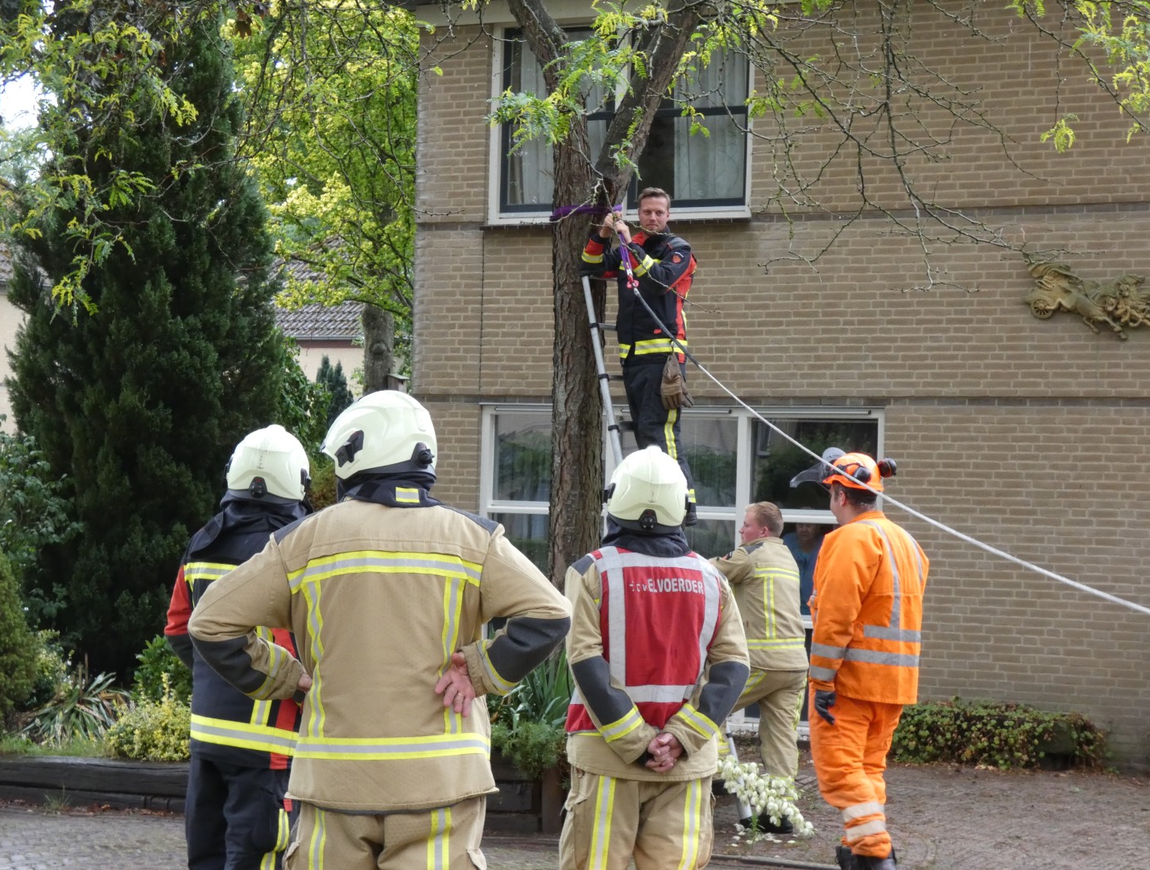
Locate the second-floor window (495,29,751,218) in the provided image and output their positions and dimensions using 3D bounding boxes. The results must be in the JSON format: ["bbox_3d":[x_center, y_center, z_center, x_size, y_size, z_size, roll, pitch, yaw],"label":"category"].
[{"bbox_3d":[0.336,-2.300,22.007,2.180,1.470,0.160,1,-2,30],"label":"second-floor window"}]

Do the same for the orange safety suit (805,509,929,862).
[{"bbox_3d":[1.299,1.117,13.400,0.420,1.580,0.550,0,-2,38],"label":"orange safety suit"}]

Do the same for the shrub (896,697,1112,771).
[{"bbox_3d":[2.783,1.971,19.850,1.500,0.460,0.520,1,-2,31],"label":"shrub"}]

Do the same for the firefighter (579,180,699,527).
[{"bbox_3d":[0.346,-0.423,16.100,0.520,1.800,0.600,3,-2,-42],"label":"firefighter"}]

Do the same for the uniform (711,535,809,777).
[{"bbox_3d":[0.943,1.202,15.650,0.620,1.340,0.520,1,-2,32],"label":"uniform"}]

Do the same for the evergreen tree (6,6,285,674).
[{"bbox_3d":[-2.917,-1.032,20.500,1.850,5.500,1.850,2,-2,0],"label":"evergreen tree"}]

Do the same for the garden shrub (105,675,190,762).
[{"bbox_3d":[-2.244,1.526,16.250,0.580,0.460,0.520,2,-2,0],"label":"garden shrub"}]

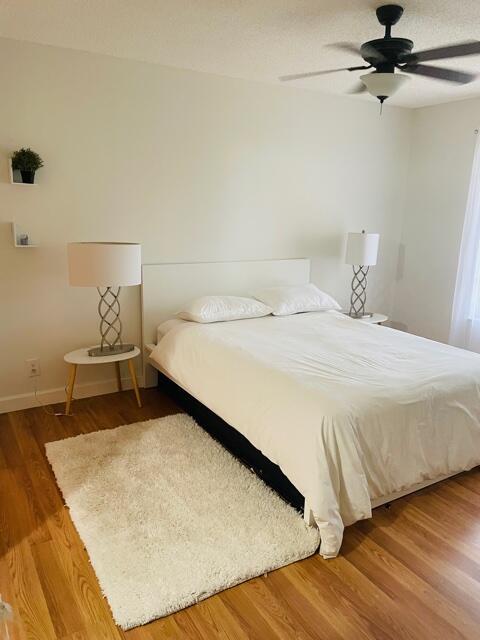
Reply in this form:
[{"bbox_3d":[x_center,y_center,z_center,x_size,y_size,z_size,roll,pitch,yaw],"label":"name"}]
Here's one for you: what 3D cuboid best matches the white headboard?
[{"bbox_3d":[-0.068,0.005,4.139,1.590,1.005,0.065,-6,16,-30],"label":"white headboard"}]

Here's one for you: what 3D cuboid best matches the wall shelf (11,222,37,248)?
[{"bbox_3d":[-1.406,-0.561,3.165,0.140,0.157,0.105,-6,16,-30],"label":"wall shelf"}]

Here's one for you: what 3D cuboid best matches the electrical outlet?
[{"bbox_3d":[-1.482,0.342,3.436,0.080,0.125,0.012,-6,16,-30],"label":"electrical outlet"}]

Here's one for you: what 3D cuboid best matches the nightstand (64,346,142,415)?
[{"bbox_3d":[-0.982,0.436,3.486,0.530,0.430,0.420,-6,16,-30],"label":"nightstand"}]

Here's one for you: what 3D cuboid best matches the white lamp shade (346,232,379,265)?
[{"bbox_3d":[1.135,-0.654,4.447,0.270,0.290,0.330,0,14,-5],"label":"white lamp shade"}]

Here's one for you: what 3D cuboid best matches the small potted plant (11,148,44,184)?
[{"bbox_3d":[-1.347,-0.979,3.062,0.185,0.215,0.175,-6,16,-30],"label":"small potted plant"}]

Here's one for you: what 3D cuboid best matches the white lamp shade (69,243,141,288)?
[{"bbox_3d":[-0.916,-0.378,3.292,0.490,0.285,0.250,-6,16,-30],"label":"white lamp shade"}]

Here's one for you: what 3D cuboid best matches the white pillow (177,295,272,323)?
[{"bbox_3d":[-0.107,-0.106,3.804,0.720,0.170,0.420,-6,16,-30],"label":"white pillow"}]

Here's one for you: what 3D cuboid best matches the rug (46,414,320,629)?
[{"bbox_3d":[-0.414,0.883,2.572,0.940,0.035,1.510,-6,16,-30],"label":"rug"}]

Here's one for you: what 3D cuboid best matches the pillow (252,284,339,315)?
[{"bbox_3d":[0.474,-0.184,4.113,0.670,0.190,0.420,-6,16,-30],"label":"pillow"}]

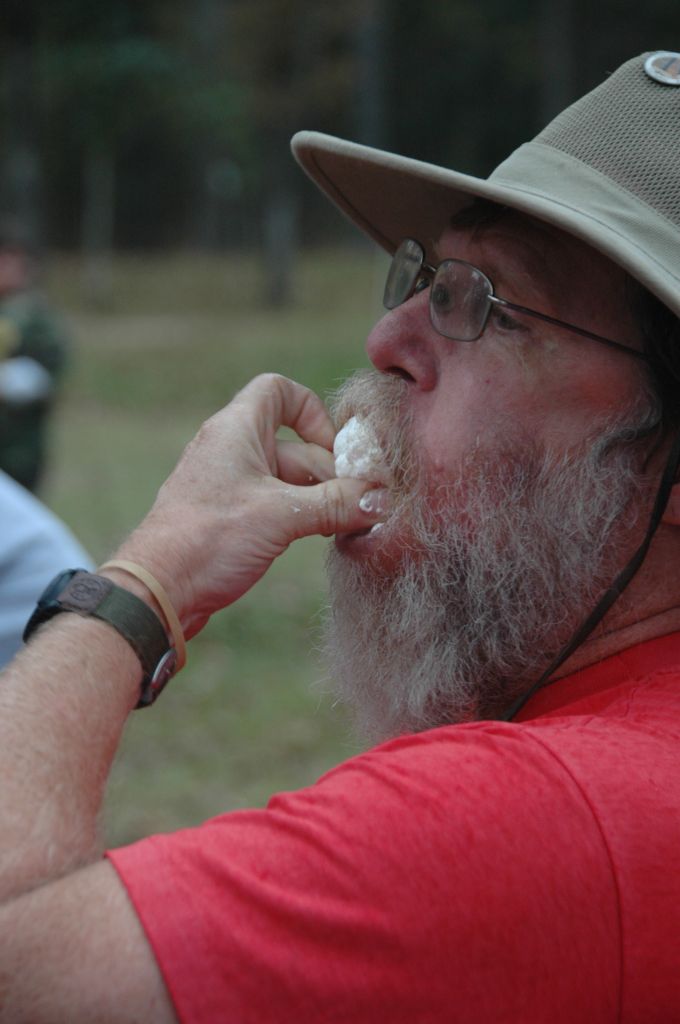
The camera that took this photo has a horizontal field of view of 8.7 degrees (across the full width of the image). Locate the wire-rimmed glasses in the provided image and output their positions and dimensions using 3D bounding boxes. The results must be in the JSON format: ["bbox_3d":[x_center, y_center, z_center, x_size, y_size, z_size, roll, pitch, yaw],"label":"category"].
[{"bbox_3d":[0.098,-0.081,2.058,0.140,0.045,0.140,20,2,-25],"label":"wire-rimmed glasses"}]

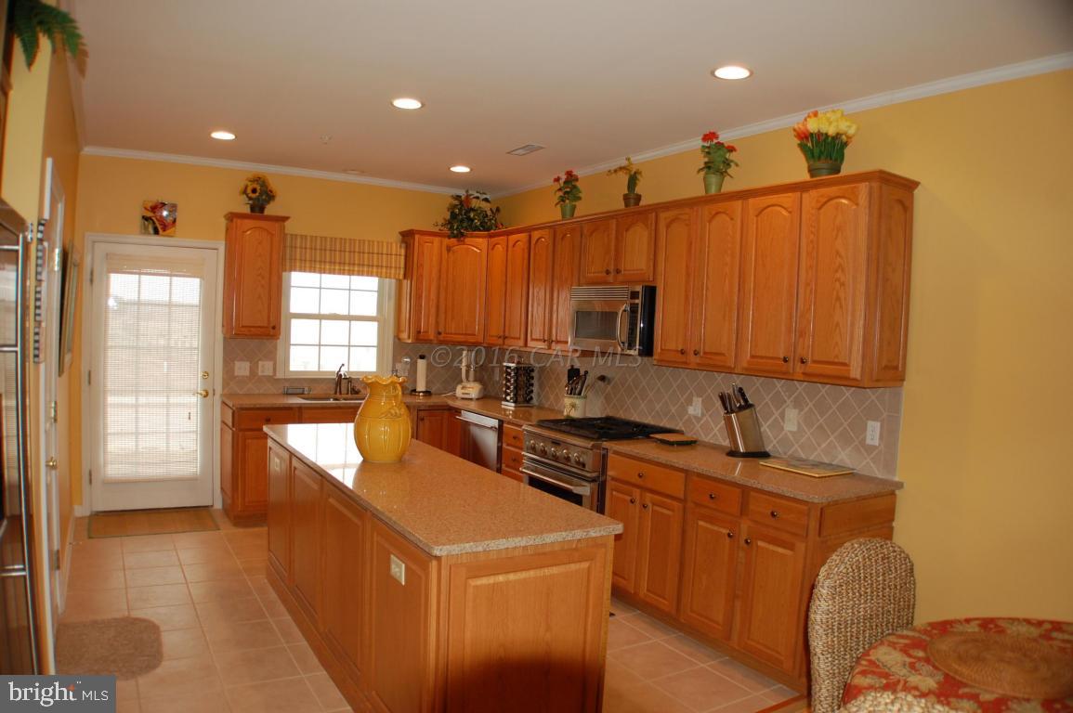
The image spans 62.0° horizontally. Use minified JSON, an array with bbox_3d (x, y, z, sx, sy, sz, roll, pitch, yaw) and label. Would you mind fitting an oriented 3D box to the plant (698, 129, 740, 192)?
[{"bbox_3d":[0.996,-1.058,4.869,0.192,0.345,0.196,2,3,0],"label":"plant"}]

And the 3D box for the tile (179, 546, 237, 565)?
[{"bbox_3d":[-2.062,1.248,5.580,0.316,0.012,0.357,1,3,-25],"label":"tile"}]

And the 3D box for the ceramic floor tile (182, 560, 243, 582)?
[{"bbox_3d":[-1.895,1.271,5.249,0.316,0.012,0.357,1,3,-25],"label":"ceramic floor tile"}]

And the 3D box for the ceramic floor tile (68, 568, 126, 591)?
[{"bbox_3d":[-2.472,1.263,4.993,0.316,0.012,0.357,1,3,-25],"label":"ceramic floor tile"}]

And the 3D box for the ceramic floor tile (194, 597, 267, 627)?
[{"bbox_3d":[-1.561,1.317,4.585,0.316,0.012,0.357,1,3,-25],"label":"ceramic floor tile"}]

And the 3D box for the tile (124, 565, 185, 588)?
[{"bbox_3d":[-2.209,1.280,5.181,0.315,0.010,0.335,1,3,-28],"label":"tile"}]

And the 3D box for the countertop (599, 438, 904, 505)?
[{"bbox_3d":[1.049,0.557,4.552,0.622,0.040,1.520,0,3,-33],"label":"countertop"}]

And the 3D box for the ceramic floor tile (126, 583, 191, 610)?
[{"bbox_3d":[-2.042,1.304,4.845,0.315,0.010,0.335,1,3,-28],"label":"ceramic floor tile"}]

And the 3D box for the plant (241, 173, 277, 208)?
[{"bbox_3d":[-2.087,-1.233,6.721,0.260,0.291,0.241,1,3,-25],"label":"plant"}]

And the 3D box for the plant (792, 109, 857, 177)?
[{"bbox_3d":[1.305,-0.955,4.050,0.270,0.330,0.290,1,3,-27],"label":"plant"}]

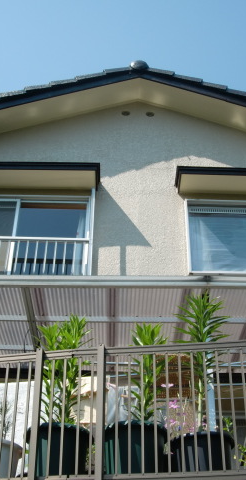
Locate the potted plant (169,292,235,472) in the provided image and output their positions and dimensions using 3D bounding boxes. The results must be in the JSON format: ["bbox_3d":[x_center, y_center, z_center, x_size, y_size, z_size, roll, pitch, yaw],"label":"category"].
[{"bbox_3d":[0.438,0.834,4.076,0.353,1.294,0.353,1,-38,-1],"label":"potted plant"}]

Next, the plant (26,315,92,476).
[{"bbox_3d":[-0.350,0.904,4.116,0.381,1.100,0.381,1,-38,-1],"label":"plant"}]

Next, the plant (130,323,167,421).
[{"bbox_3d":[0.154,0.769,4.171,0.255,0.654,0.255,1,-38,-1],"label":"plant"}]

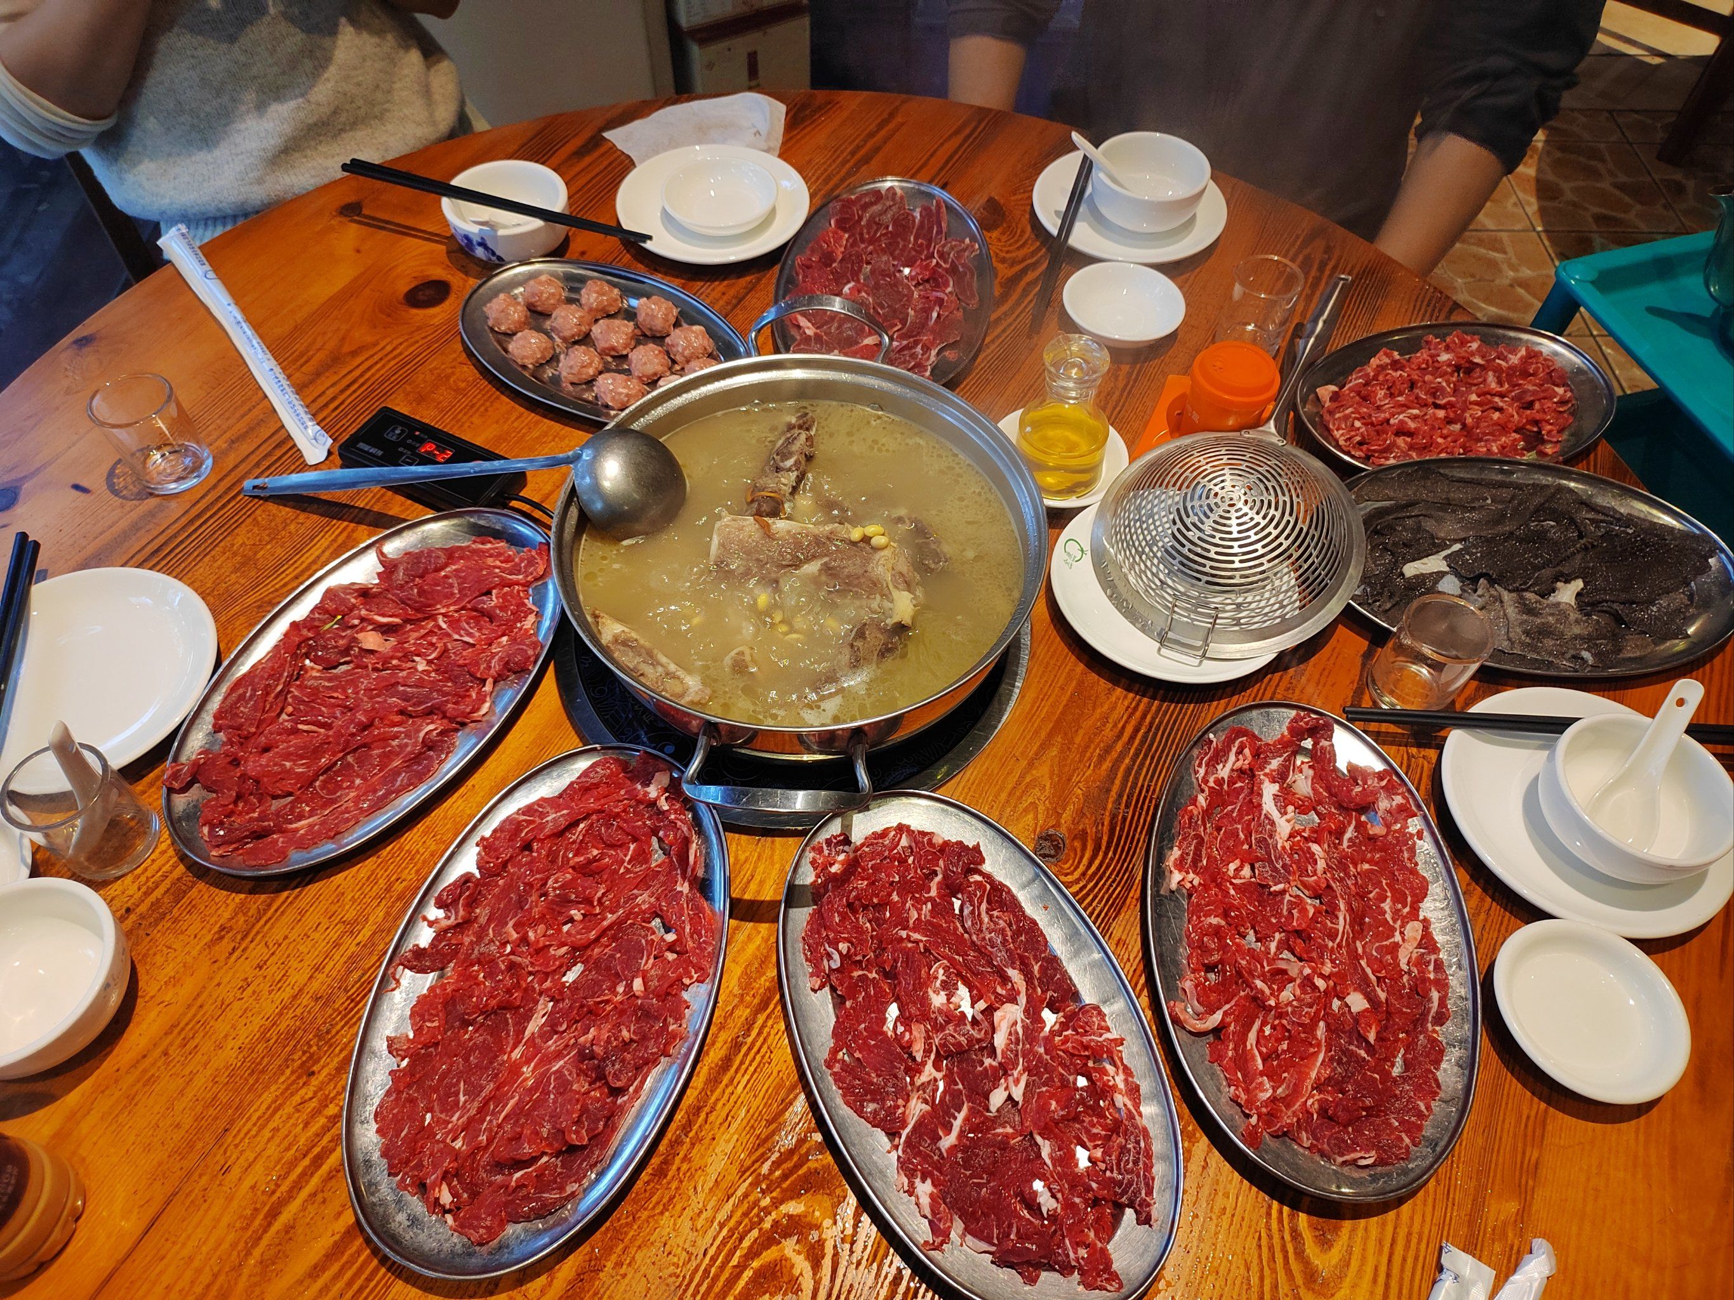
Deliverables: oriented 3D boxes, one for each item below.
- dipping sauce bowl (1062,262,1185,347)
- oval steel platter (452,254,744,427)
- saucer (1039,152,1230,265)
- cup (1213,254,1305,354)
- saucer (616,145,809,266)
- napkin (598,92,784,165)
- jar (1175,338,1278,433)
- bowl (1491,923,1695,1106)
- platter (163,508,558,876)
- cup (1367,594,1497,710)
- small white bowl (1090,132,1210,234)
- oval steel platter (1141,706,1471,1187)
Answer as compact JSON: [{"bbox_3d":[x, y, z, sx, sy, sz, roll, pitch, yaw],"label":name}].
[{"bbox_3d":[0.218,-0.289,0.987,0.103,0.026,0.103,3,55,0],"label":"dipping sauce bowl"},{"bbox_3d":[-0.209,-0.241,0.922,0.264,0.025,0.163,29,60,17],"label":"oval steel platter"},{"bbox_3d":[0.237,-0.399,1.046,0.173,0.020,0.173,3,56,0],"label":"saucer"},{"bbox_3d":[0.319,-0.279,0.940,0.055,0.065,0.055,3,56,0],"label":"cup"},{"bbox_3d":[-0.140,-0.402,1.054,0.175,0.022,0.175,1,55,-1],"label":"saucer"},{"bbox_3d":[-0.156,-0.493,1.120,0.180,0.018,0.140,-13,57,-11],"label":"napkin"},{"bbox_3d":[0.278,-0.196,0.883,0.067,0.065,0.066,3,56,0],"label":"jar"},{"bbox_3d":[0.398,0.204,0.643,0.101,0.023,0.101,1,56,-1],"label":"bowl"},{"bbox_3d":[-0.314,0.019,0.743,0.184,0.025,0.300,25,59,14],"label":"platter"},{"bbox_3d":[0.363,0.005,0.749,0.055,0.067,0.055,1,56,-1],"label":"cup"},{"bbox_3d":[0.256,-0.420,1.054,0.105,0.049,0.105,3,55,0],"label":"small white bowl"},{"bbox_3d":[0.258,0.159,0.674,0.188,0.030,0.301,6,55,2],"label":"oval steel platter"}]

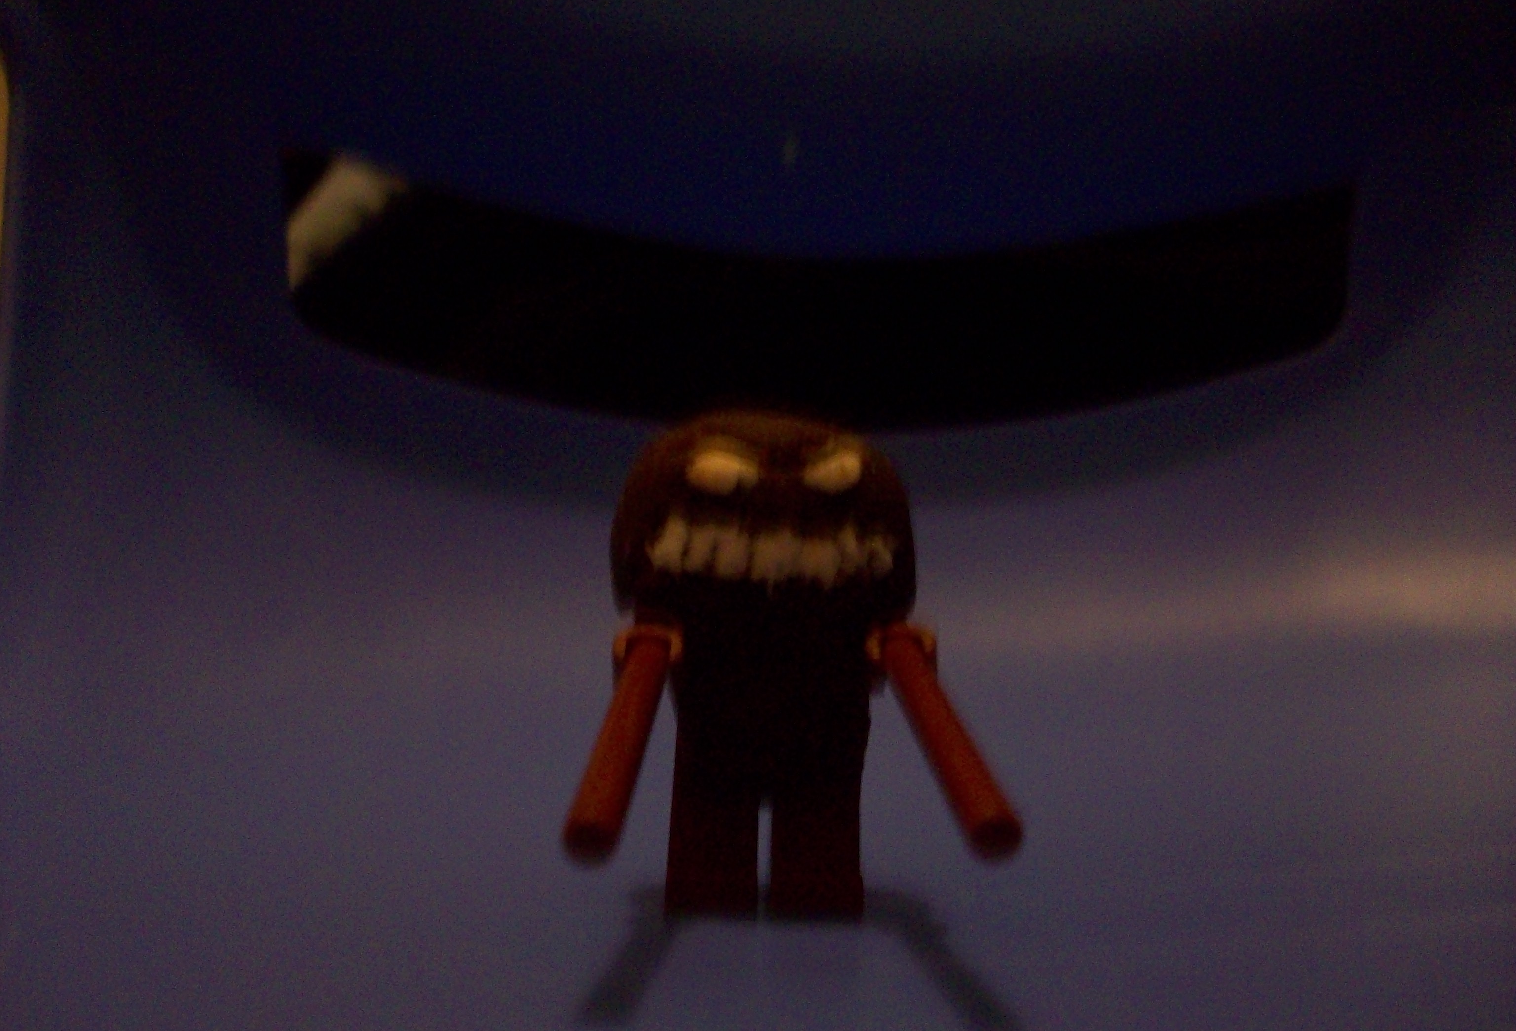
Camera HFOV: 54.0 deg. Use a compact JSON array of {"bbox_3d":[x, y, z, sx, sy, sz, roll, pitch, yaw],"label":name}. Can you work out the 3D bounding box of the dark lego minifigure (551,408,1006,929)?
[{"bbox_3d":[0.001,0.013,0.109,0.028,0.041,0.039,0,4,-2],"label":"dark lego minifigure"}]

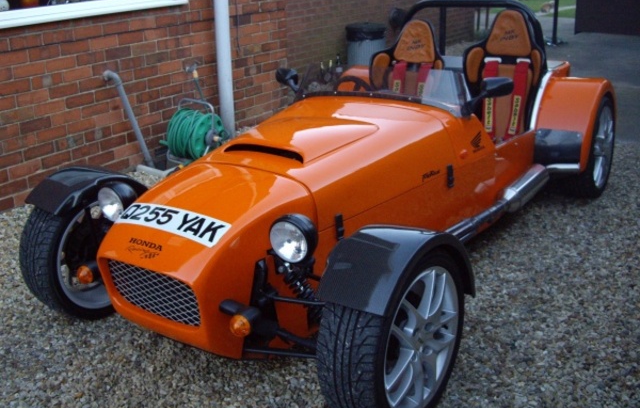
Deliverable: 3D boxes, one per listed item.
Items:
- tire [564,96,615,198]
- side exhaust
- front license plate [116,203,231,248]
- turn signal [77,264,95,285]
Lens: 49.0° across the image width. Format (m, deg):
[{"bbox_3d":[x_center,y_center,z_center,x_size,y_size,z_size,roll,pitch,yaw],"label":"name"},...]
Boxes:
[{"bbox_3d":[1.432,-0.303,3.797,0.210,0.550,0.550,10,23,33],"label":"tire"},{"bbox_3d":[0.831,-0.010,3.190,0.120,0.125,1.160,10,21,34],"label":"side exhaust"},{"bbox_3d":[-0.453,0.065,2.212,0.450,0.030,0.107,10,44,34],"label":"front license plate"},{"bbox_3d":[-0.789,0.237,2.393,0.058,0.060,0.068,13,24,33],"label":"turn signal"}]

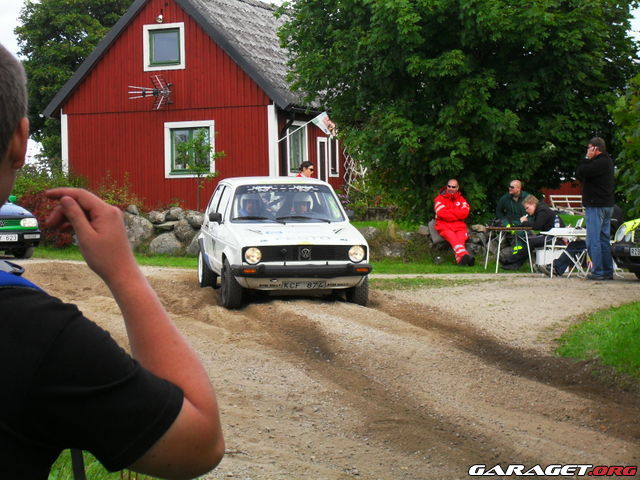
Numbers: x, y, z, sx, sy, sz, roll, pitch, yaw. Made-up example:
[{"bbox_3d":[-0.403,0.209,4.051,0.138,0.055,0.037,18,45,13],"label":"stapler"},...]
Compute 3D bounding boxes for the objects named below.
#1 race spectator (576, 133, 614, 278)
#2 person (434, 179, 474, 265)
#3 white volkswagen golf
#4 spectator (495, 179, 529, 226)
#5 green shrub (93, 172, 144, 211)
[{"bbox_3d":[3.530,-0.400,24.900,0.460,1.810,0.520,0,3,25],"label":"race spectator"},{"bbox_3d":[1.990,-0.260,28.500,0.600,1.280,0.880,-1,2,-9],"label":"person"},{"bbox_3d":[-0.470,-0.010,22.650,1.620,1.410,3.800,-1,4,-10],"label":"white volkswagen golf"},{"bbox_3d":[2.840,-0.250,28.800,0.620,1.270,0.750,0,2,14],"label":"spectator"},{"bbox_3d":[-4.100,-0.850,39.500,1.150,1.050,1.050,-1,2,0],"label":"green shrub"}]

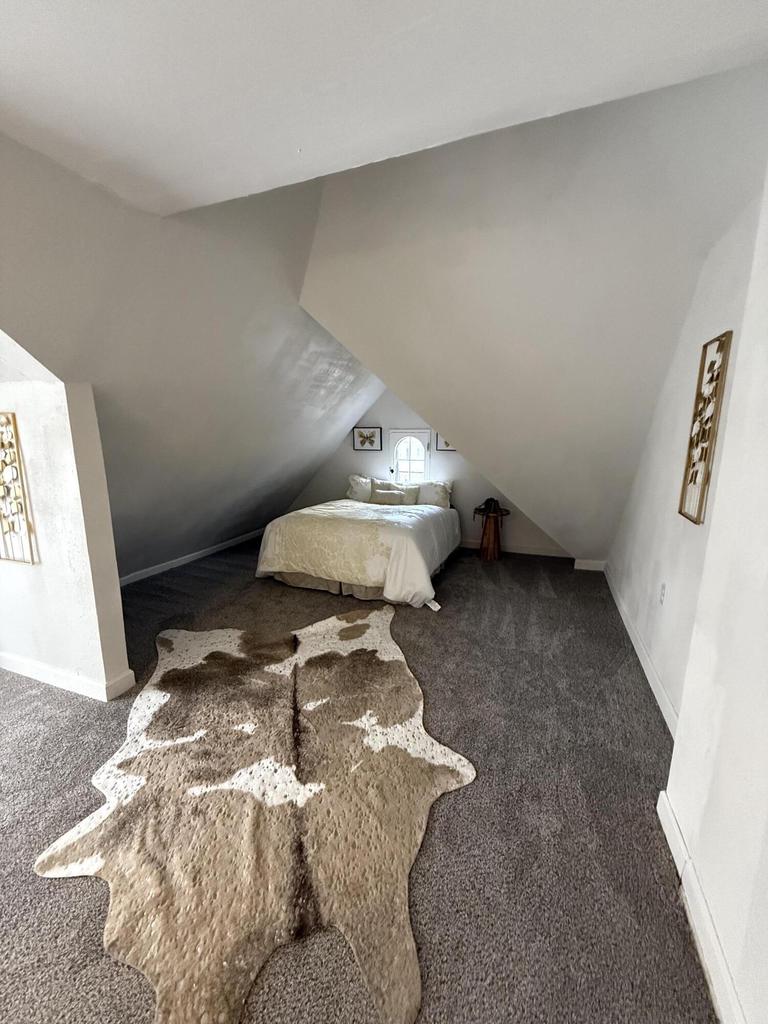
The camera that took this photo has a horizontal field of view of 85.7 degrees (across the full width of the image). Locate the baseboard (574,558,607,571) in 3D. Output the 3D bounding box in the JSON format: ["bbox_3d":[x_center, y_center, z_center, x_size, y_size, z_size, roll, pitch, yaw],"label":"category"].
[{"bbox_3d":[2.348,0.608,4.713,0.315,0.120,0.020,5,11,21],"label":"baseboard"}]

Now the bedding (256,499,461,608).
[{"bbox_3d":[-0.111,0.275,4.819,1.670,0.670,2.100,5,11,21],"label":"bedding"}]

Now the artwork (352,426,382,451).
[{"bbox_3d":[-0.230,-1.038,5.918,0.450,0.325,0.025,5,11,21],"label":"artwork"}]

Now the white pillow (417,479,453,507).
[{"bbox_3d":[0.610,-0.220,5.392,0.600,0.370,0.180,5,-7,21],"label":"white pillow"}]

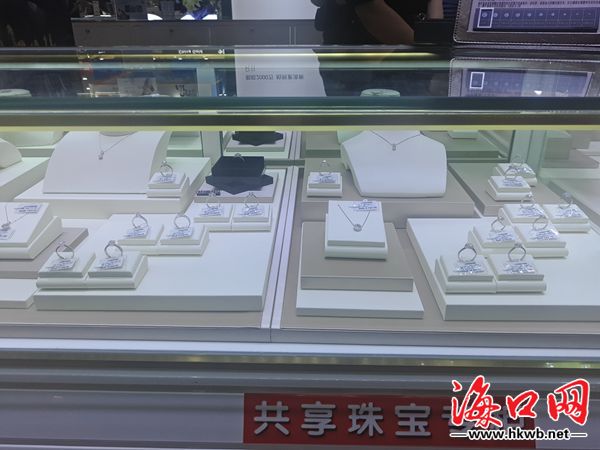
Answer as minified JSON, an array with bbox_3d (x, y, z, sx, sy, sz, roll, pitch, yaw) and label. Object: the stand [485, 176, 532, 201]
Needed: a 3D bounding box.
[{"bbox_3d":[0.316,-0.055,0.809,0.052,0.024,0.046,0,21,1],"label":"stand"}]

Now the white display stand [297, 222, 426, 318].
[{"bbox_3d":[0.062,0.044,0.616,0.122,0.009,0.214,1,22,2],"label":"white display stand"}]

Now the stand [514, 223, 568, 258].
[{"bbox_3d":[0.296,0.020,0.665,0.052,0.024,0.046,0,21,1],"label":"stand"}]

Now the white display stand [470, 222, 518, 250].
[{"bbox_3d":[0.227,0.018,0.616,0.049,0.021,0.042,0,22,1],"label":"white display stand"}]

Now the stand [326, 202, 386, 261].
[{"bbox_3d":[0.064,0.004,0.612,0.066,0.040,0.075,2,22,5],"label":"stand"}]

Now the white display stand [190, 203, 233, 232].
[{"bbox_3d":[-0.110,-0.010,0.687,0.049,0.021,0.042,0,22,1],"label":"white display stand"}]

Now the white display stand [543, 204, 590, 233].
[{"bbox_3d":[0.337,-0.009,0.682,0.049,0.021,0.042,0,22,1],"label":"white display stand"}]

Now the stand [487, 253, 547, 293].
[{"bbox_3d":[0.233,0.051,0.584,0.052,0.024,0.046,0,21,1],"label":"stand"}]

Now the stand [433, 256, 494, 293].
[{"bbox_3d":[0.180,0.052,0.583,0.052,0.024,0.046,0,21,1],"label":"stand"}]

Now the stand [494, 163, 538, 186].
[{"bbox_3d":[0.354,-0.083,0.880,0.052,0.024,0.046,0,21,1],"label":"stand"}]

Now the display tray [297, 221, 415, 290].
[{"bbox_3d":[0.060,0.032,0.616,0.114,0.014,0.149,1,22,2],"label":"display tray"}]

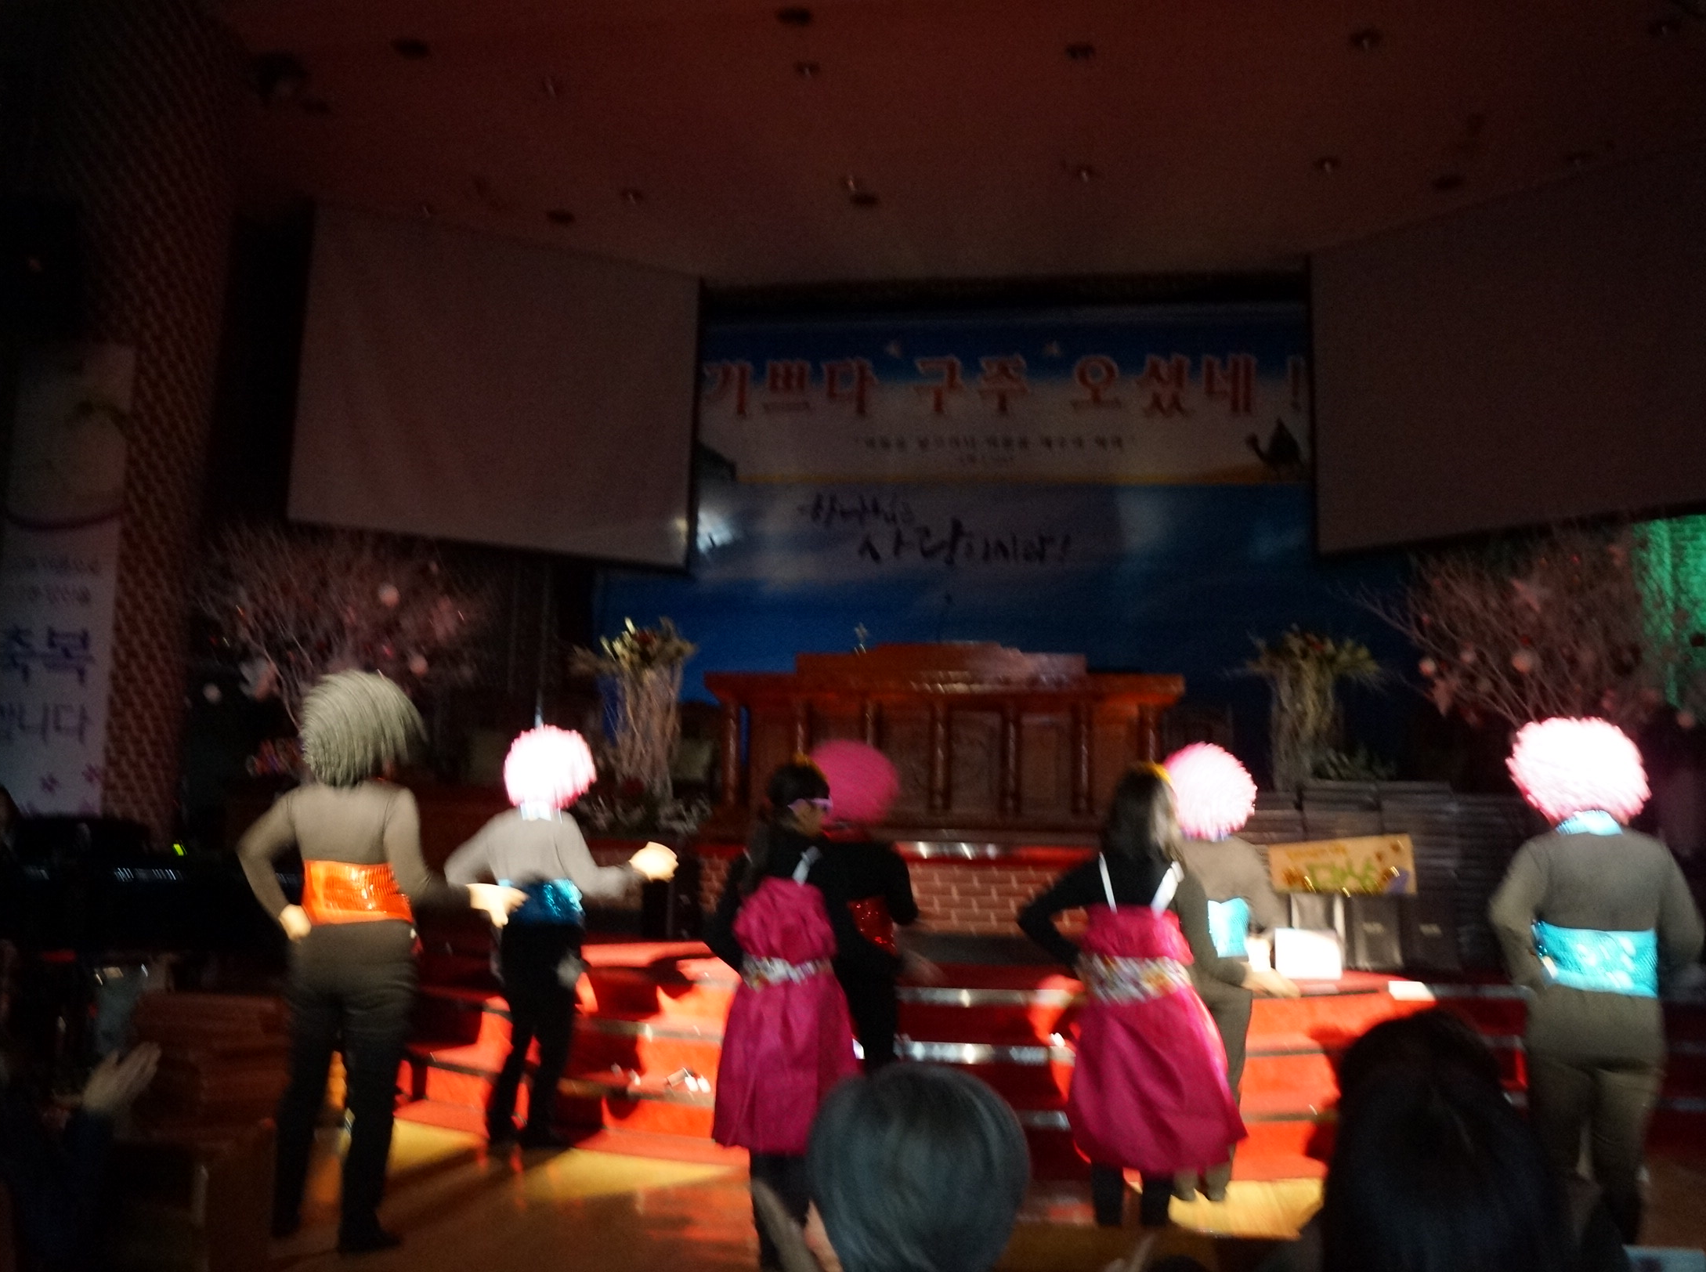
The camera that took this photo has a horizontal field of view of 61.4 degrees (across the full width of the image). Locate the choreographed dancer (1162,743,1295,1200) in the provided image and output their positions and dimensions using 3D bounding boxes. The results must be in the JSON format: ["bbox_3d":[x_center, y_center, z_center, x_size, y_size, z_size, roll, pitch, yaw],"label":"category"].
[{"bbox_3d":[1.316,1.205,5.194,0.520,1.614,0.450,-1,-7,18],"label":"choreographed dancer"}]

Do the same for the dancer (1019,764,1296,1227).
[{"bbox_3d":[0.904,1.122,4.420,0.740,1.450,0.500,0,-6,9],"label":"dancer"}]

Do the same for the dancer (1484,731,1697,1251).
[{"bbox_3d":[2.052,1.023,3.993,0.560,1.580,0.400,1,-6,0],"label":"dancer"}]

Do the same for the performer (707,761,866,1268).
[{"bbox_3d":[-0.177,1.120,4.180,0.460,1.494,0.460,-1,-7,18],"label":"performer"}]

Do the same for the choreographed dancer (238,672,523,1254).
[{"bbox_3d":[-1.444,1.001,4.507,0.820,1.762,0.500,1,-7,0],"label":"choreographed dancer"}]

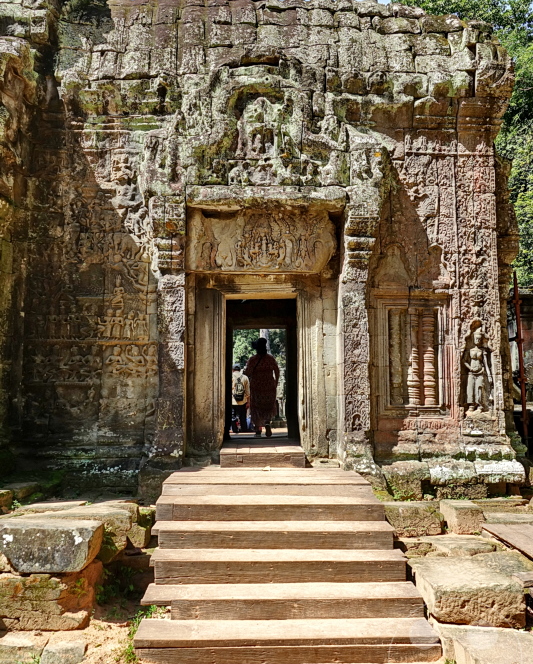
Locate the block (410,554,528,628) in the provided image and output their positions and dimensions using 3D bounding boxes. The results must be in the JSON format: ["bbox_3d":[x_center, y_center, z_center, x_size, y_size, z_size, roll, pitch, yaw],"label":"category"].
[{"bbox_3d":[1.430,1.853,3.845,0.640,0.260,0.680,0,-5,-2],"label":"block"}]

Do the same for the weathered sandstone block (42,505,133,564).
[{"bbox_3d":[-1.460,1.630,4.368,0.760,0.340,0.420,0,-5,-1],"label":"weathered sandstone block"}]

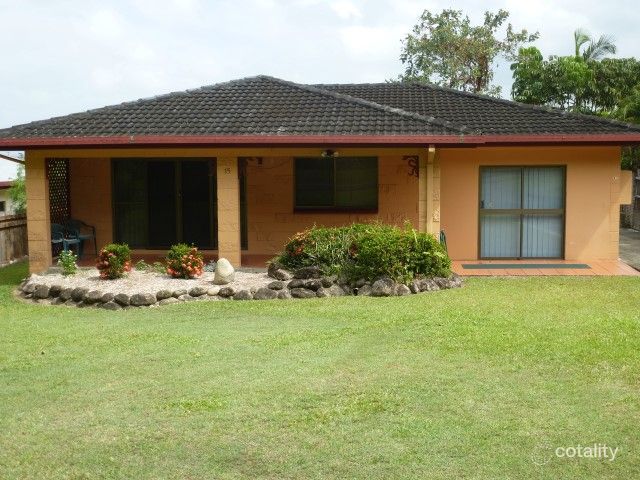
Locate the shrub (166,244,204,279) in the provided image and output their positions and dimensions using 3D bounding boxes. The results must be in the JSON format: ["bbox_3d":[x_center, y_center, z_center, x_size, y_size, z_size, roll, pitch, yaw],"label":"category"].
[{"bbox_3d":[-2.449,0.396,15.150,0.680,0.590,0.660,0,6,6],"label":"shrub"}]

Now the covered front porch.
[{"bbox_3d":[-1.640,-0.719,16.874,8.010,2.400,2.250,0,6,6],"label":"covered front porch"}]

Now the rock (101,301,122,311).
[{"bbox_3d":[-3.183,1.000,12.700,0.320,0.160,0.240,0,6,6],"label":"rock"}]

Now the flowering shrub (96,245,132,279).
[{"bbox_3d":[-3.767,0.399,15.250,0.650,0.590,0.630,0,6,6],"label":"flowering shrub"}]

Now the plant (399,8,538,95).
[{"bbox_3d":[5.698,-4.937,32.239,5.200,7.790,5.000,0,6,6],"label":"plant"}]

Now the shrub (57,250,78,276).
[{"bbox_3d":[-4.704,0.438,15.500,0.400,0.460,0.400,0,6,6],"label":"shrub"}]

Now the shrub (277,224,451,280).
[{"bbox_3d":[0.748,0.202,14.650,2.950,1.050,1.300,0,6,6],"label":"shrub"}]

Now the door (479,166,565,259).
[{"bbox_3d":[4.126,-0.559,17.034,1.820,1.980,0.100,0,6,6],"label":"door"}]

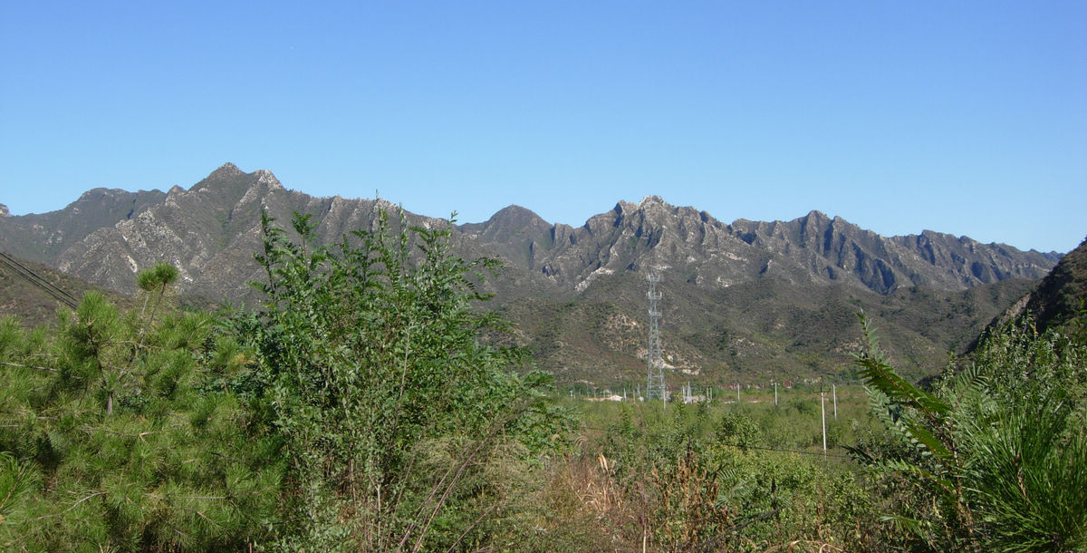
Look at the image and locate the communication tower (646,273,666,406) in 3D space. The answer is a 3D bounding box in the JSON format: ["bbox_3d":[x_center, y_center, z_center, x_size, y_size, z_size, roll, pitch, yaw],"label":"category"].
[{"bbox_3d":[37.940,21.440,384.930,5.800,45.000,5.800,-2,-5,6],"label":"communication tower"}]

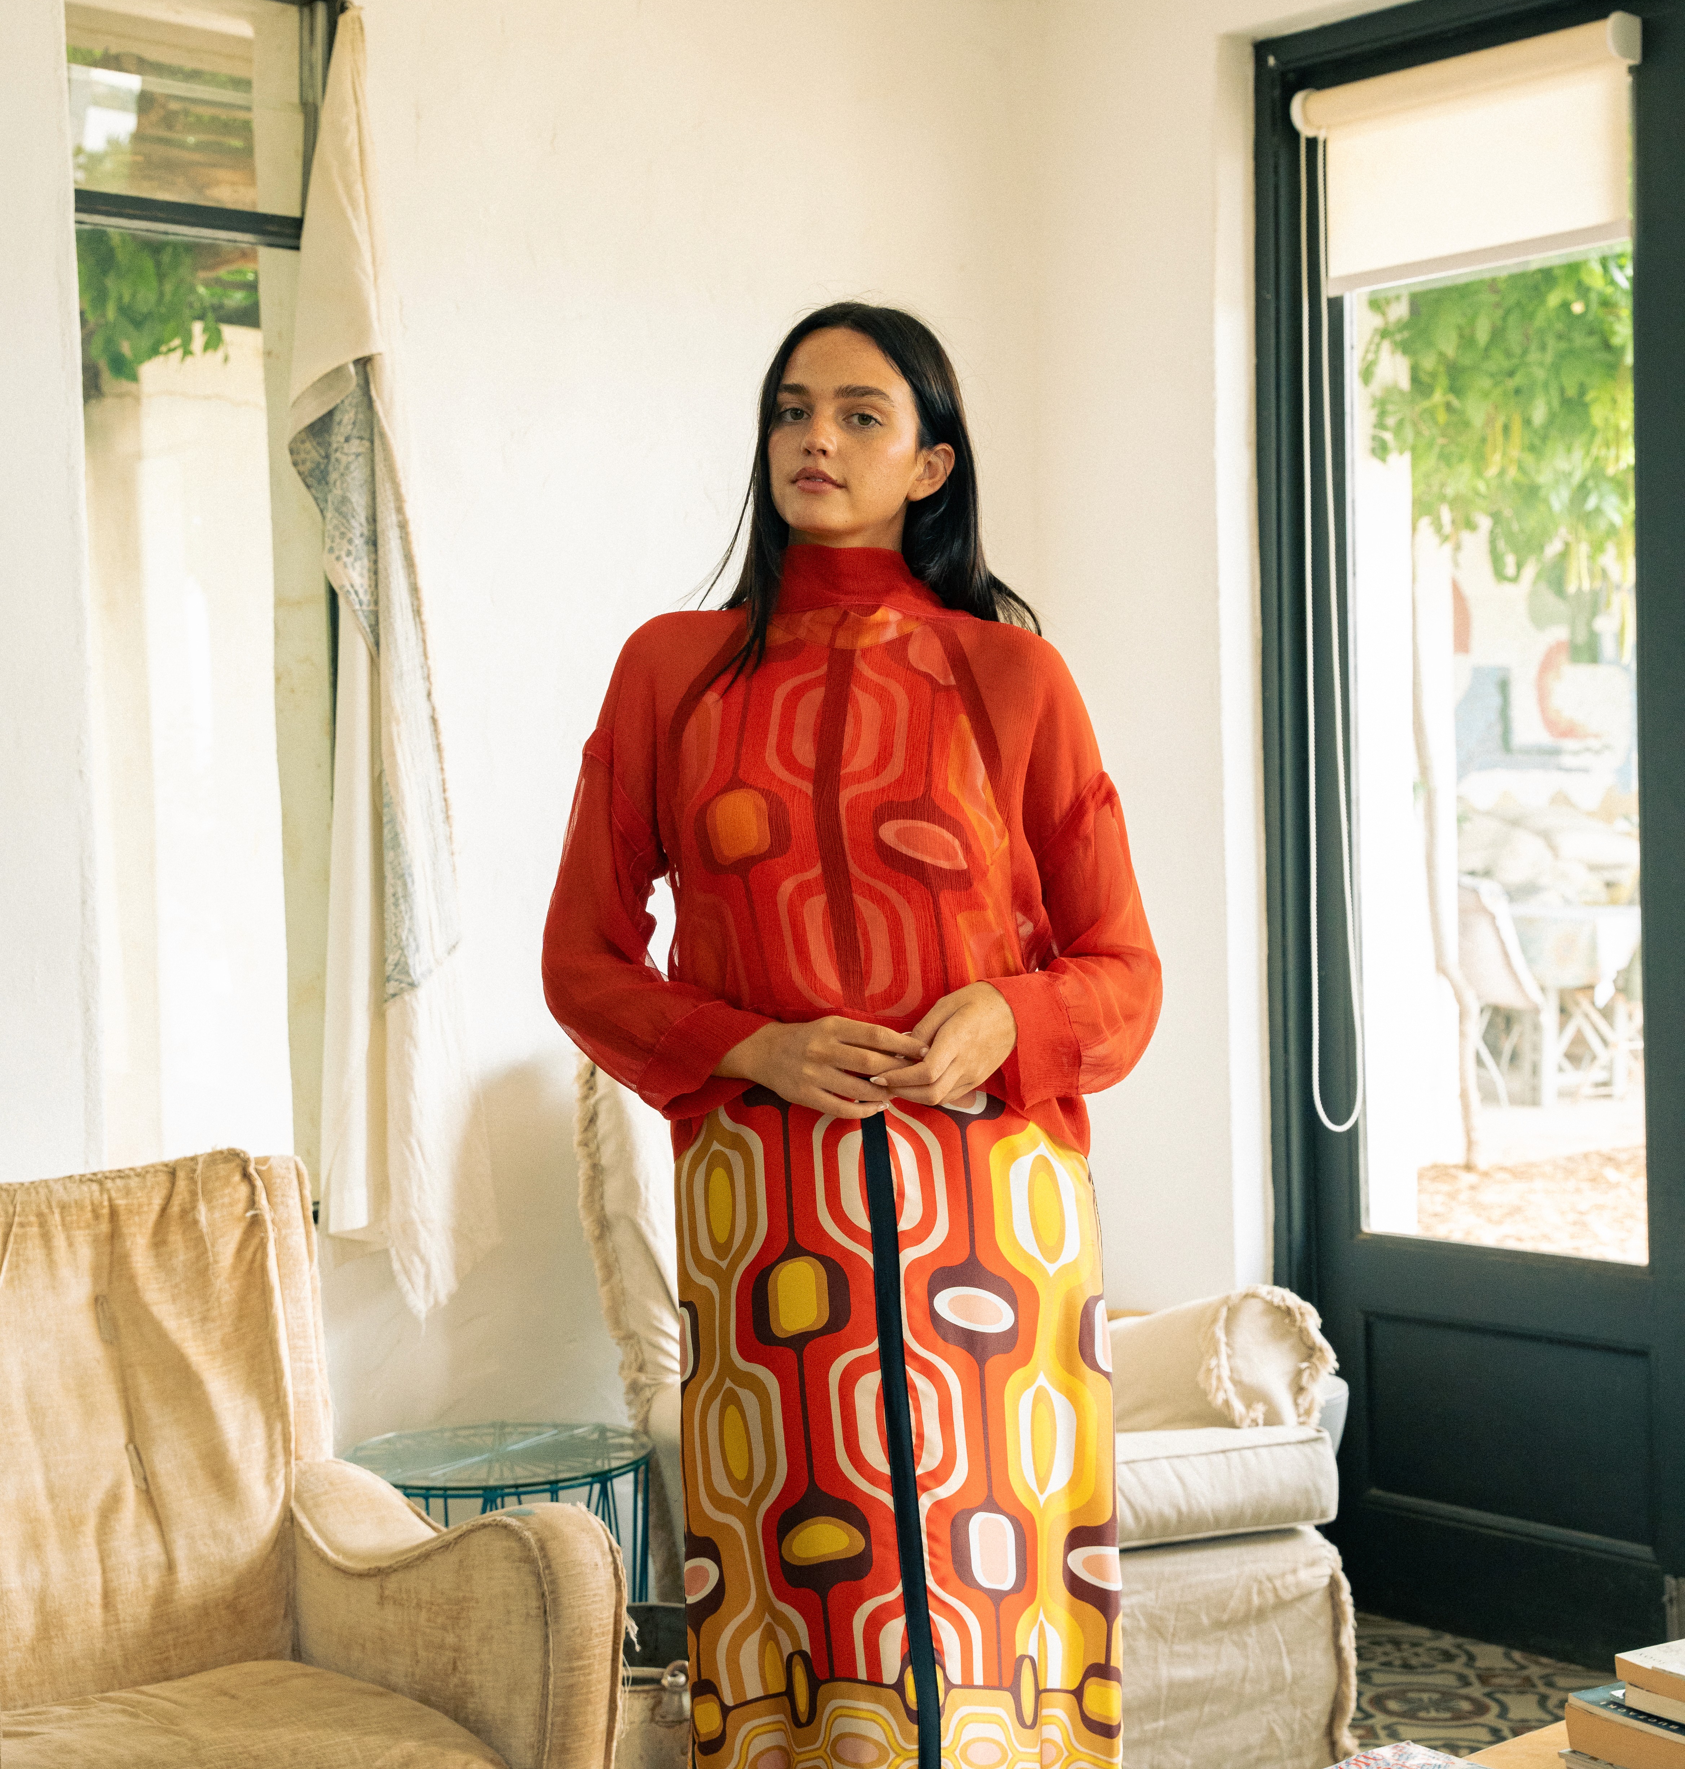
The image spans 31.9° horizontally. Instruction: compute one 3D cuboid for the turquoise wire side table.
[{"bbox_3d":[-0.472,1.038,4.106,0.440,0.487,0.440,-1,2,0],"label":"turquoise wire side table"}]

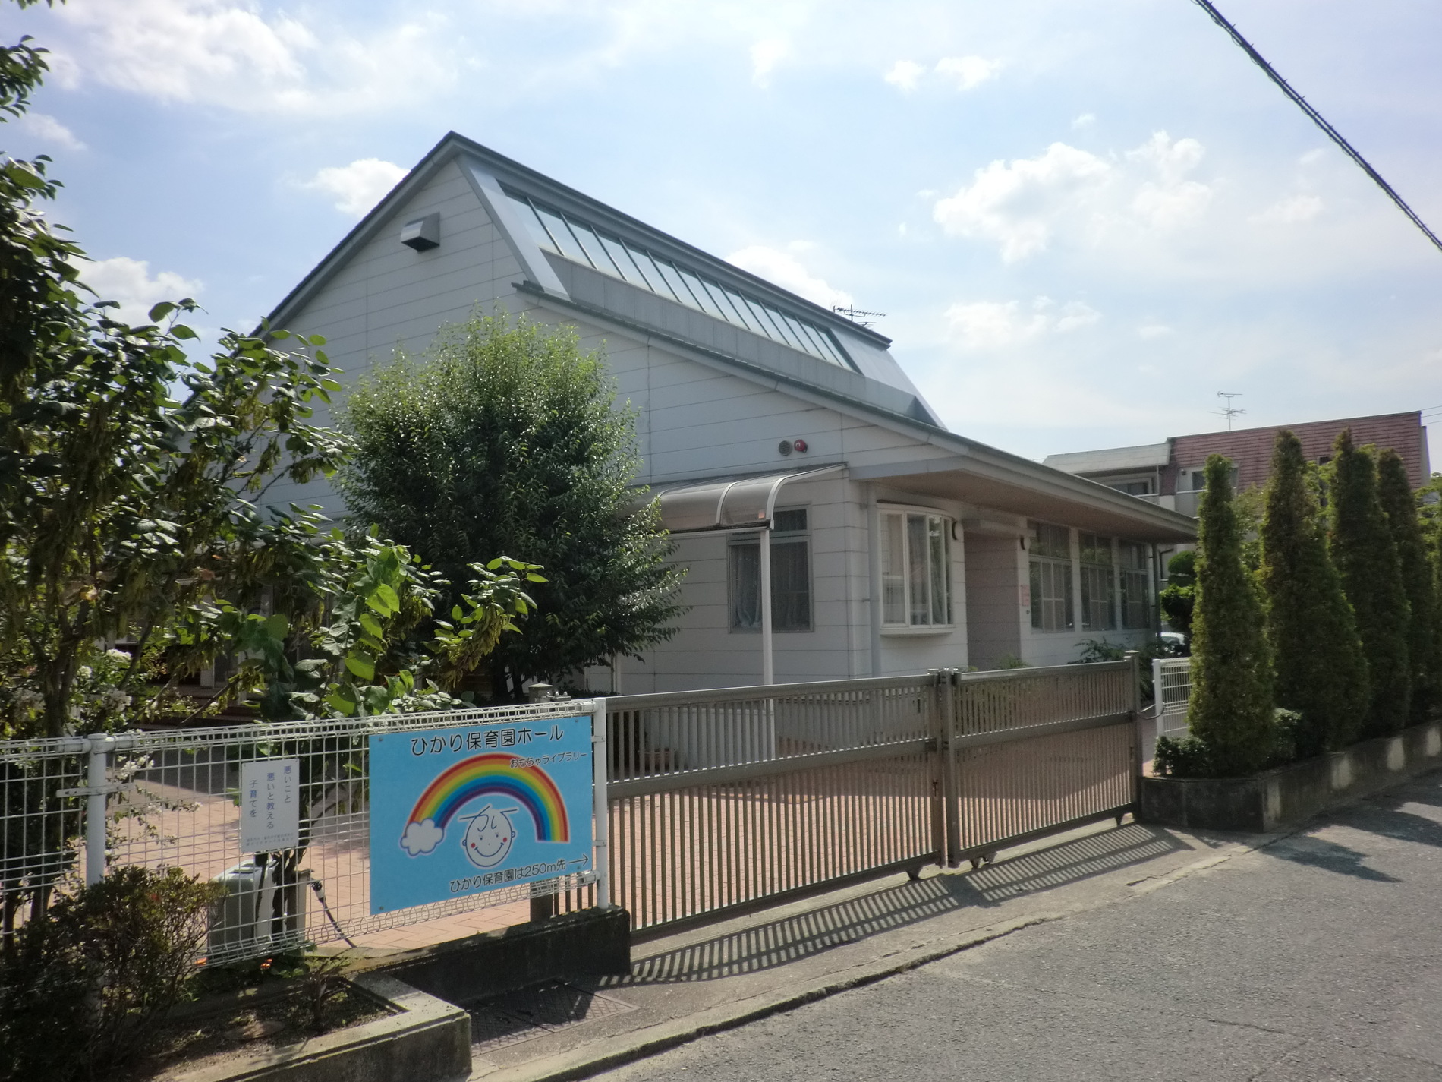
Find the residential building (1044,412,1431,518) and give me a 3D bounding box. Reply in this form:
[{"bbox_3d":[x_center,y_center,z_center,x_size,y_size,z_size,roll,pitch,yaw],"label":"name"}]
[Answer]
[{"bbox_3d":[23.537,0.333,49.359,14.963,9.208,9.500,-4,-5,34],"label":"residential building"}]

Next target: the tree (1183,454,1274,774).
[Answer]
[{"bbox_3d":[3.910,0.567,8.400,0.680,2.540,0.680,3,-6,-42],"label":"tree"}]

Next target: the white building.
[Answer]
[{"bbox_3d":[-0.109,-1.367,24.364,18.200,9.550,16.650,-4,-5,34],"label":"white building"}]

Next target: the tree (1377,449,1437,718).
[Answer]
[{"bbox_3d":[7.299,0.477,11.548,0.680,2.950,0.680,3,-6,-42],"label":"tree"}]

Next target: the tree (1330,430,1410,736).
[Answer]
[{"bbox_3d":[6.342,0.394,10.651,0.820,3.050,0.820,3,-6,-42],"label":"tree"}]

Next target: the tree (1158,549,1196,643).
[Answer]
[{"bbox_3d":[10.512,1.748,24.498,1.250,3.000,1.250,3,-6,-42],"label":"tree"}]

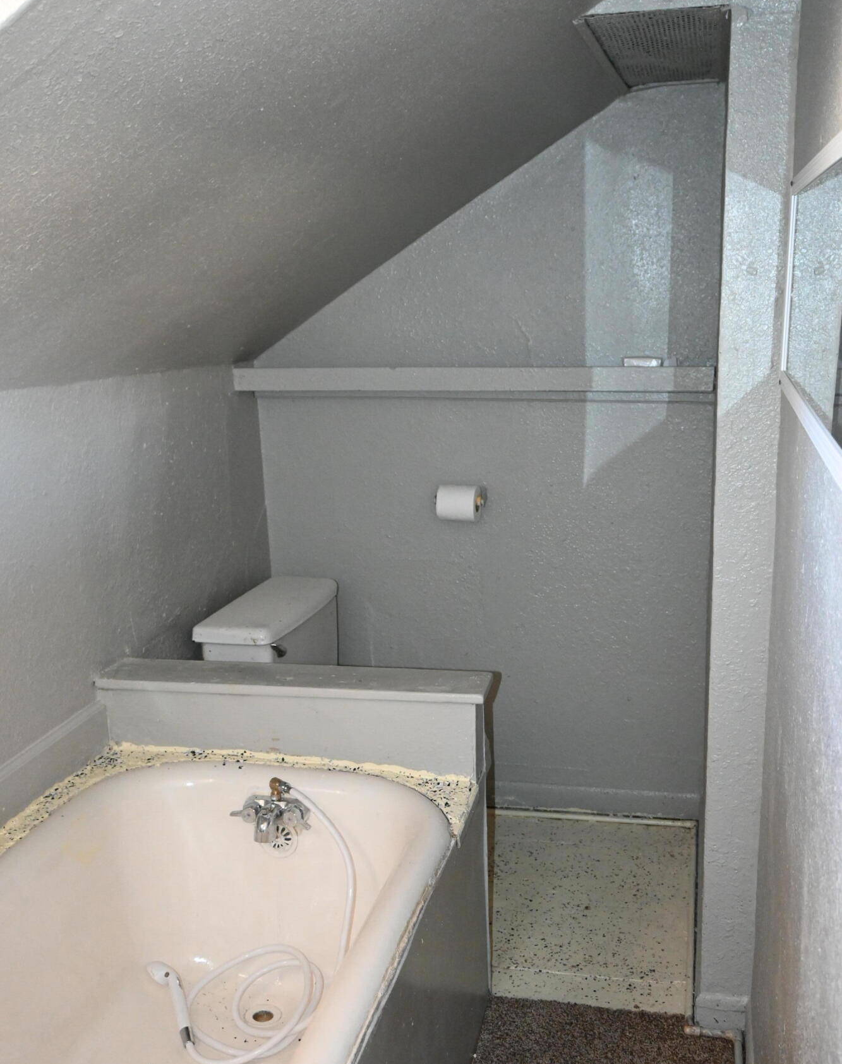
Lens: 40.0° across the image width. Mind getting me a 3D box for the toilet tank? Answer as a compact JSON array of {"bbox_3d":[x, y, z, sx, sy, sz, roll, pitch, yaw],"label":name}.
[{"bbox_3d":[-0.421,0.374,3.312,0.235,0.355,0.525,2,13,14],"label":"toilet tank"}]

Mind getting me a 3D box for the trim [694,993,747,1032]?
[{"bbox_3d":[0.648,1.037,2.496,0.103,0.074,0.018,2,13,14],"label":"trim"}]

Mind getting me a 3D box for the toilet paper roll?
[{"bbox_3d":[0.110,-0.083,3.310,0.141,0.109,0.112,2,13,14],"label":"toilet paper roll"}]

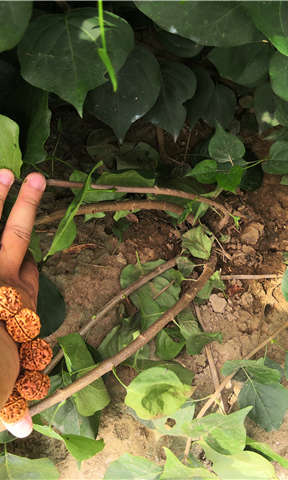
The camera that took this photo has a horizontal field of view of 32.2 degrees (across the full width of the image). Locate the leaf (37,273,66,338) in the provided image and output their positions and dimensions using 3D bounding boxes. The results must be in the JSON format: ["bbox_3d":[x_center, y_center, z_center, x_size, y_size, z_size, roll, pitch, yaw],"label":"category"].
[{"bbox_3d":[-0.108,0.064,0.505,0.056,0.020,0.076,-2,66,-6],"label":"leaf"}]

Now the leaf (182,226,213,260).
[{"bbox_3d":[0.058,0.004,0.545,0.033,0.020,0.041,1,50,1],"label":"leaf"}]

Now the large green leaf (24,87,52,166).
[{"bbox_3d":[-0.126,-0.137,0.580,0.046,0.113,0.025,-20,30,-31],"label":"large green leaf"}]

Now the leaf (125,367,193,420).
[{"bbox_3d":[0.013,0.132,0.430,0.054,0.020,0.044,10,51,8],"label":"leaf"}]

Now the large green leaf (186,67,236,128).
[{"bbox_3d":[0.086,-0.184,0.640,0.064,0.091,0.025,5,25,6],"label":"large green leaf"}]

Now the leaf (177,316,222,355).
[{"bbox_3d":[0.053,0.091,0.475,0.045,0.020,0.037,6,50,5],"label":"leaf"}]

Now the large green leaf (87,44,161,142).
[{"bbox_3d":[-0.020,-0.182,0.620,0.092,0.132,0.025,6,22,-4],"label":"large green leaf"}]

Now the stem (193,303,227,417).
[{"bbox_3d":[0.073,0.129,0.560,0.012,0.009,0.137,-9,54,-6],"label":"stem"}]

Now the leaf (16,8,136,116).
[{"bbox_3d":[-0.066,-0.178,0.500,0.108,0.100,0.025,3,26,-1],"label":"leaf"}]

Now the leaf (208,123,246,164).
[{"bbox_3d":[0.112,-0.137,0.706,0.052,0.020,0.062,-12,77,2],"label":"leaf"}]

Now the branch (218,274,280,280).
[{"bbox_3d":[0.112,0.040,0.527,0.065,0.006,0.006,0,50,0],"label":"branch"}]

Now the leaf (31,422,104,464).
[{"bbox_3d":[-0.063,0.168,0.415,0.056,0.022,0.028,9,51,7],"label":"leaf"}]

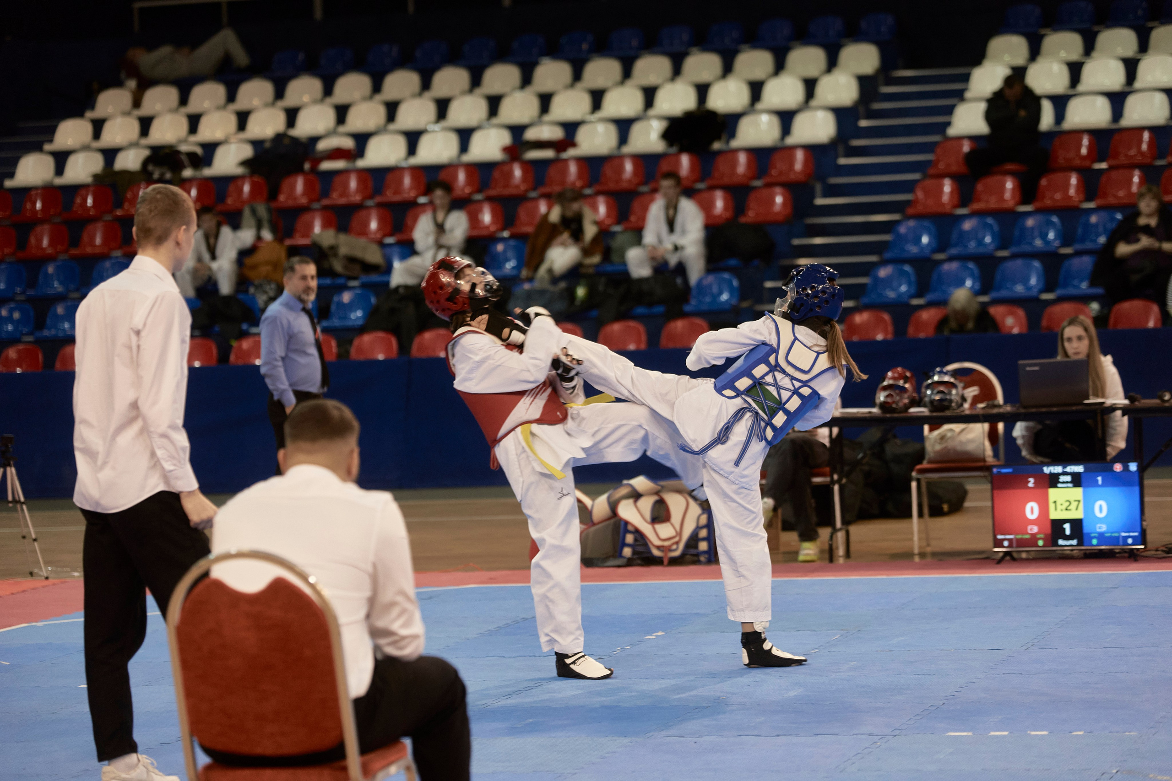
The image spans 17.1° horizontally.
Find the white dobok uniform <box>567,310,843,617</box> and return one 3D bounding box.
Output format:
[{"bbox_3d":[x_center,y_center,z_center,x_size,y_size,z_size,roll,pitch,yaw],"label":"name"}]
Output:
[{"bbox_3d":[0.447,0.280,14.800,1.000,1.140,0.500,-3,2,-14],"label":"white dobok uniform"}]

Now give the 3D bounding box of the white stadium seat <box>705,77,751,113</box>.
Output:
[{"bbox_3d":[1.174,-2.476,33.088,0.390,0.290,0.380,-2,2,16],"label":"white stadium seat"}]

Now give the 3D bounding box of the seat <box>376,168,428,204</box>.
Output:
[{"bbox_3d":[-1.537,-1.696,32.391,0.400,0.295,0.380,-2,2,18],"label":"seat"}]

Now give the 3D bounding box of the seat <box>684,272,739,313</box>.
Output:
[{"bbox_3d":[0.924,-0.727,29.172,0.400,0.300,0.360,-2,2,18],"label":"seat"}]

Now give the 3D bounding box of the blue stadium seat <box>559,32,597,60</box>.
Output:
[{"bbox_3d":[-0.135,-3.428,38.835,0.390,0.320,0.372,-2,2,16],"label":"blue stadium seat"}]

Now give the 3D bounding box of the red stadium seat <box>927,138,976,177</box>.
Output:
[{"bbox_3d":[3.169,-2.006,33.674,0.390,0.320,0.372,-2,2,16],"label":"red stadium seat"}]

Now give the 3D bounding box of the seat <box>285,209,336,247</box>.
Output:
[{"bbox_3d":[-2.414,-1.426,34.223,0.390,0.320,0.372,-2,2,16],"label":"seat"}]

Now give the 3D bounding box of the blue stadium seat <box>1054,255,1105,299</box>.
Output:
[{"bbox_3d":[3.541,-0.815,27.849,0.400,0.295,0.380,-2,2,18],"label":"blue stadium seat"}]

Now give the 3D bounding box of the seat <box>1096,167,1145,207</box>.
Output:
[{"bbox_3d":[4.026,-1.517,29.457,0.365,0.295,0.350,-2,2,16],"label":"seat"}]

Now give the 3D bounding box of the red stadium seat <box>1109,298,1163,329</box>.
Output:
[{"bbox_3d":[3.759,-0.471,26.805,0.365,0.295,0.350,-2,2,16],"label":"red stadium seat"}]

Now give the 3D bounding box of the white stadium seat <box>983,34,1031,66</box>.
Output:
[{"bbox_3d":[3.680,-2.988,34.310,0.400,0.300,0.360,-2,2,18],"label":"white stadium seat"}]

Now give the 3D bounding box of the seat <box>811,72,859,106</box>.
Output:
[{"bbox_3d":[2.097,-2.538,32.961,0.365,0.295,0.350,-2,2,16],"label":"seat"}]

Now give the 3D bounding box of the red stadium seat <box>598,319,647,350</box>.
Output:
[{"bbox_3d":[0.224,-0.344,27.378,0.390,0.290,0.380,-2,2,16],"label":"red stadium seat"}]

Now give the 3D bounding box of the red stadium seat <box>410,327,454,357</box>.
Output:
[{"bbox_3d":[-1.229,-0.333,30.744,0.390,0.320,0.372,-2,2,16],"label":"red stadium seat"}]

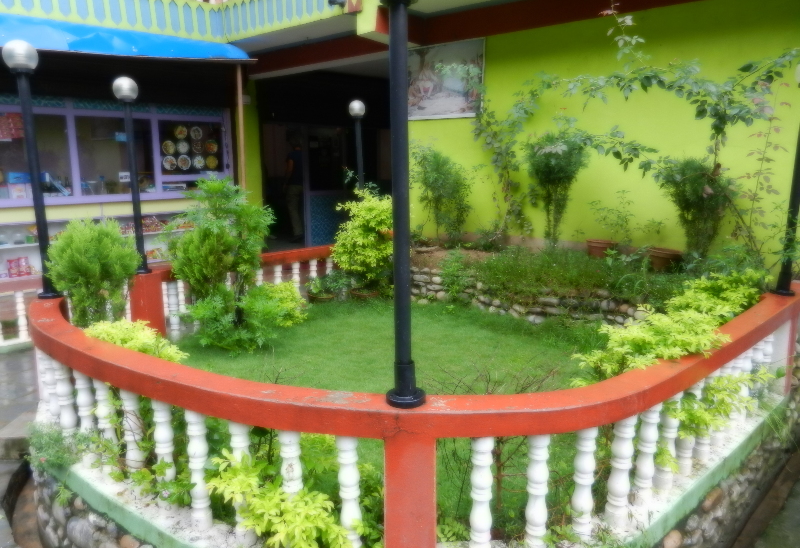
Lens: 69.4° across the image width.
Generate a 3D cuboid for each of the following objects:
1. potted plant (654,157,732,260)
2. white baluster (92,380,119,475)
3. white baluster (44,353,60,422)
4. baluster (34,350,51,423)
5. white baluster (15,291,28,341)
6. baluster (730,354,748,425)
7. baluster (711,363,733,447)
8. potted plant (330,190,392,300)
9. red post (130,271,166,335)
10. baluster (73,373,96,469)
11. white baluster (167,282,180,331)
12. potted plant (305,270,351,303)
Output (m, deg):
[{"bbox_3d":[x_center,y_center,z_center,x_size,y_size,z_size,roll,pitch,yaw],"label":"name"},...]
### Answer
[{"bbox_3d":[2.946,-0.647,5.800,0.662,1.026,0.662,5,13,26],"label":"potted plant"},{"bbox_3d":[-1.228,0.616,2.418,0.077,0.445,0.077,-6,12,-28],"label":"white baluster"},{"bbox_3d":[-1.828,0.563,3.039,0.082,0.480,0.082,0,10,0],"label":"white baluster"},{"bbox_3d":[-1.799,0.529,2.915,0.077,0.445,0.077,-7,12,-32],"label":"baluster"},{"bbox_3d":[-3.619,0.394,5.510,0.082,0.460,0.082,0,10,0],"label":"white baluster"},{"bbox_3d":[1.908,0.623,3.200,0.072,0.434,0.072,6,13,32],"label":"baluster"},{"bbox_3d":[1.460,0.557,2.625,0.077,0.445,0.077,6,12,30],"label":"baluster"},{"bbox_3d":[-0.328,-0.283,5.495,0.668,1.058,0.630,-1,10,-3],"label":"potted plant"},{"bbox_3d":[-1.966,0.240,4.500,0.170,0.540,0.170,5,13,26],"label":"red post"},{"bbox_3d":[-1.366,0.597,2.523,0.077,0.445,0.077,-6,12,-29],"label":"baluster"},{"bbox_3d":[-1.720,0.257,4.387,0.077,0.445,0.077,-5,11,-22],"label":"white baluster"},{"bbox_3d":[-0.709,0.127,5.650,0.446,0.311,0.446,-2,11,-7],"label":"potted plant"}]

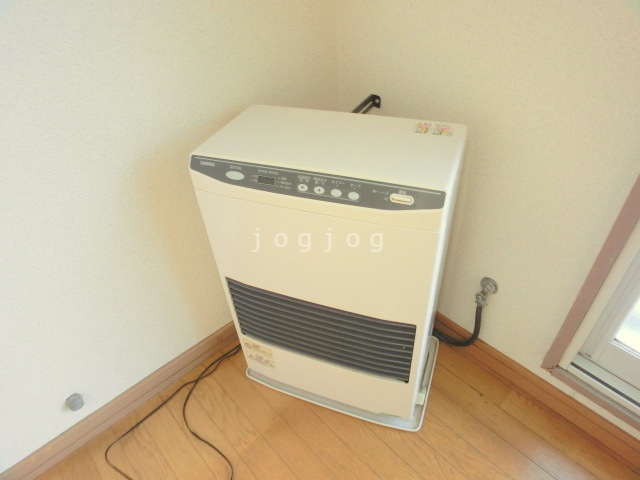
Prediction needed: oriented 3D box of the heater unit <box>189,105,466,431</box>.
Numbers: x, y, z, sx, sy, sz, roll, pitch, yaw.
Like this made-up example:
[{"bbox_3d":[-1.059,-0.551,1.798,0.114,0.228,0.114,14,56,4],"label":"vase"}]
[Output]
[{"bbox_3d":[0.048,0.086,0.978,0.513,0.711,0.307,11,40,19],"label":"heater unit"}]

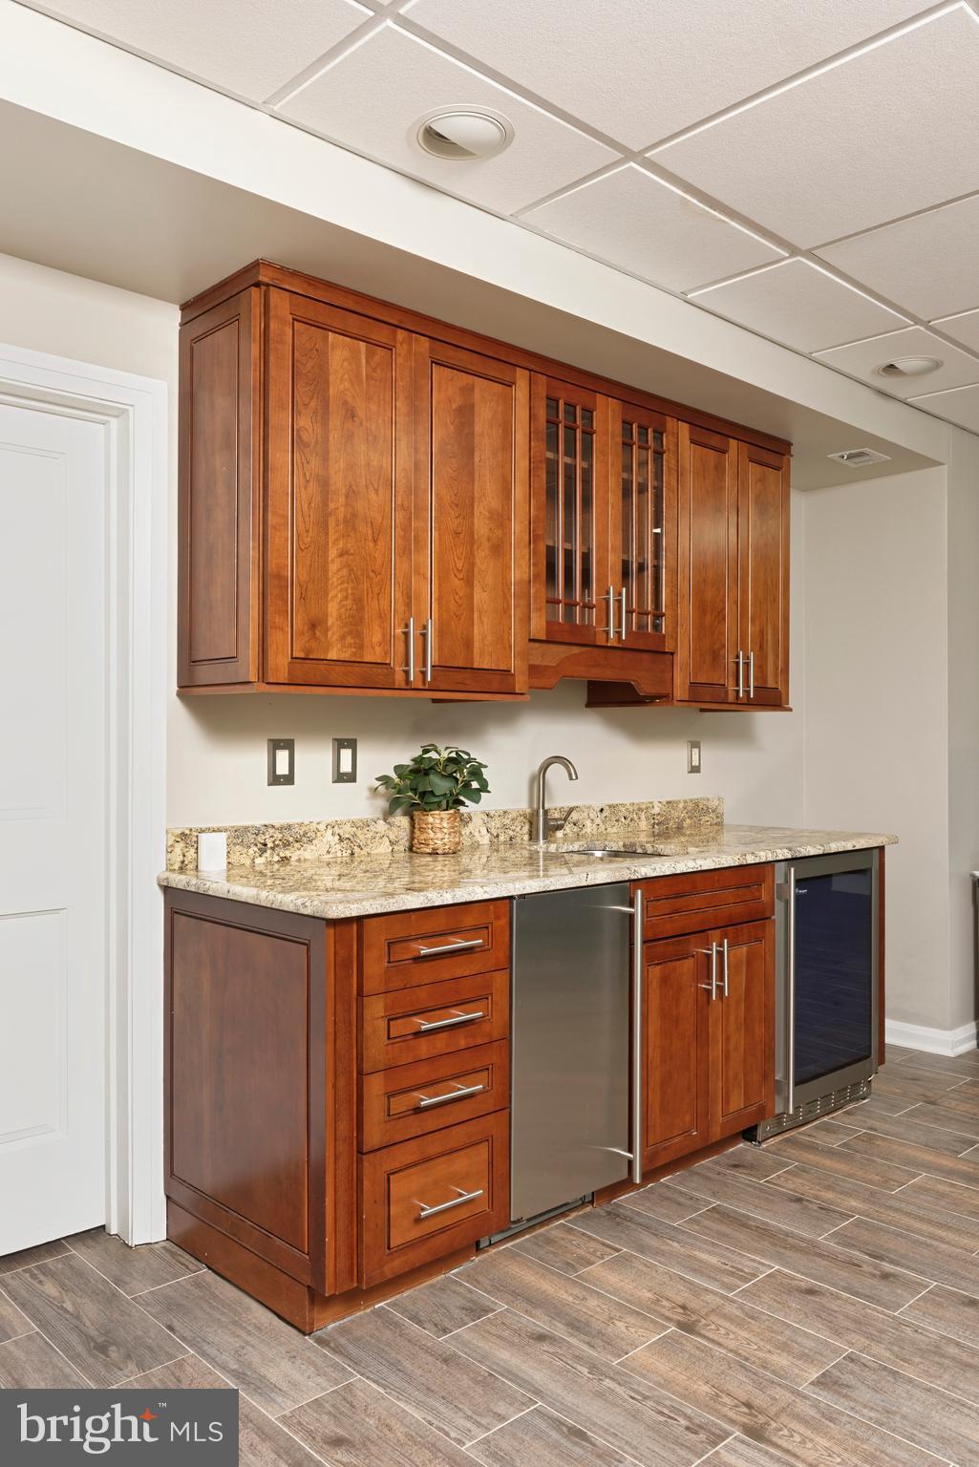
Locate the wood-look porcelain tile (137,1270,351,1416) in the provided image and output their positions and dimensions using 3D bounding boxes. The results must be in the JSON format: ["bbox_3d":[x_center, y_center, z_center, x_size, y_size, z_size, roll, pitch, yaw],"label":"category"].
[{"bbox_3d":[-0.556,1.325,2.160,0.195,0.012,0.600,0,0,-41],"label":"wood-look porcelain tile"}]

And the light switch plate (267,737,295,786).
[{"bbox_3d":[-0.586,0.083,2.771,0.083,0.131,0.009,0,0,-40],"label":"light switch plate"}]

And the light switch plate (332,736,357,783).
[{"bbox_3d":[-0.426,0.081,2.880,0.083,0.130,0.010,0,0,-41],"label":"light switch plate"}]

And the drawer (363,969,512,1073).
[{"bbox_3d":[-0.248,0.662,2.414,0.430,0.168,0.400,0,0,-41],"label":"drawer"}]

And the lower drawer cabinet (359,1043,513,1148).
[{"bbox_3d":[-0.242,0.839,2.404,0.431,0.172,0.406,0,0,-41],"label":"lower drawer cabinet"}]

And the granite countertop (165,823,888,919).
[{"bbox_3d":[0.318,0.374,3.030,2.420,0.042,0.720,0,0,-41],"label":"granite countertop"}]

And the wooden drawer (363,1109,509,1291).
[{"bbox_3d":[-0.243,1.075,2.403,0.431,0.296,0.406,0,0,-41],"label":"wooden drawer"}]

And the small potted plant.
[{"bbox_3d":[-0.170,0.195,2.930,0.310,0.330,0.270,0,0,-41],"label":"small potted plant"}]

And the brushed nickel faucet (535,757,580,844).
[{"bbox_3d":[0.259,0.228,3.282,0.132,0.277,0.169,0,0,-43],"label":"brushed nickel faucet"}]

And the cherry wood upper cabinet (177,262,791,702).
[{"bbox_3d":[0.187,-0.610,3.186,2.284,1.035,0.365,0,0,-41],"label":"cherry wood upper cabinet"}]

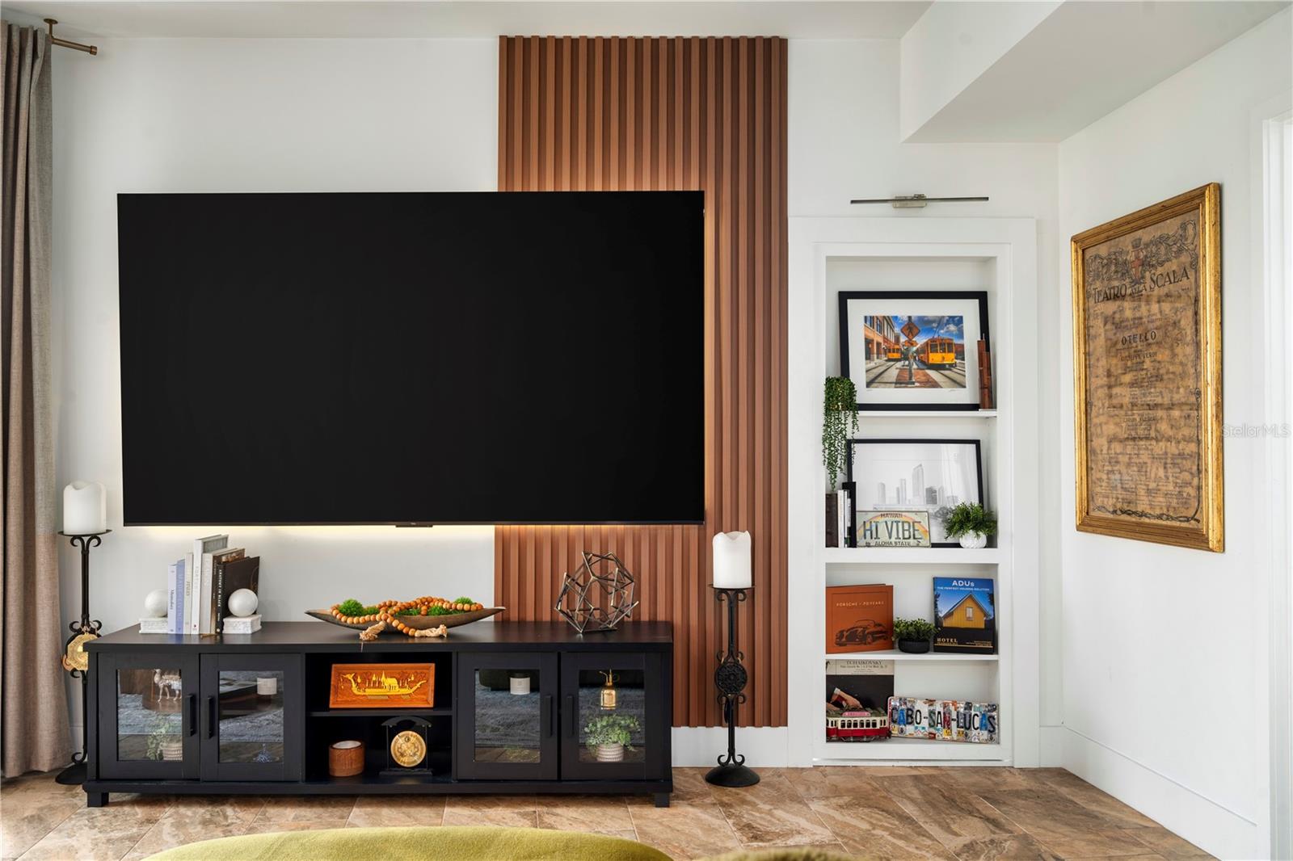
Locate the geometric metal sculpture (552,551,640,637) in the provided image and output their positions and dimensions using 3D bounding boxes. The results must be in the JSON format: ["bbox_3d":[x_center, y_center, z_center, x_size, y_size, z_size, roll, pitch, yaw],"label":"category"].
[{"bbox_3d":[-0.179,0.578,3.747,0.303,0.283,0.290,0,-1,0],"label":"geometric metal sculpture"}]

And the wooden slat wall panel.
[{"bbox_3d":[-0.015,-0.189,3.950,1.100,2.613,0.026,0,-1,0],"label":"wooden slat wall panel"}]

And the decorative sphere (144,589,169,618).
[{"bbox_3d":[-1.749,0.623,3.742,0.101,0.101,0.101,0,-1,0],"label":"decorative sphere"}]

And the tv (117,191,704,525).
[{"bbox_3d":[-0.870,-0.268,3.892,2.162,1.235,0.060,0,2,0],"label":"tv"}]

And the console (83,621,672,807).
[{"bbox_3d":[-0.902,0.996,3.714,1.982,0.555,0.425,0,-1,0],"label":"console"}]

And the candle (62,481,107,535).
[{"bbox_3d":[-2.072,0.286,3.841,0.138,0.188,0.138,0,-1,0],"label":"candle"}]

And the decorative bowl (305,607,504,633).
[{"bbox_3d":[-0.863,0.675,3.721,0.715,0.087,0.180,0,-1,0],"label":"decorative bowl"}]

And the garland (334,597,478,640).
[{"bbox_3d":[-0.856,0.657,3.662,0.539,0.122,0.218,0,-1,0],"label":"garland"}]

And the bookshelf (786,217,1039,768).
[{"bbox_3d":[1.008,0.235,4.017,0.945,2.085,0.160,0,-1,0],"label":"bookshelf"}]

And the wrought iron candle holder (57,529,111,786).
[{"bbox_3d":[-2.068,0.824,3.834,0.202,0.903,0.202,0,-1,0],"label":"wrought iron candle holder"}]

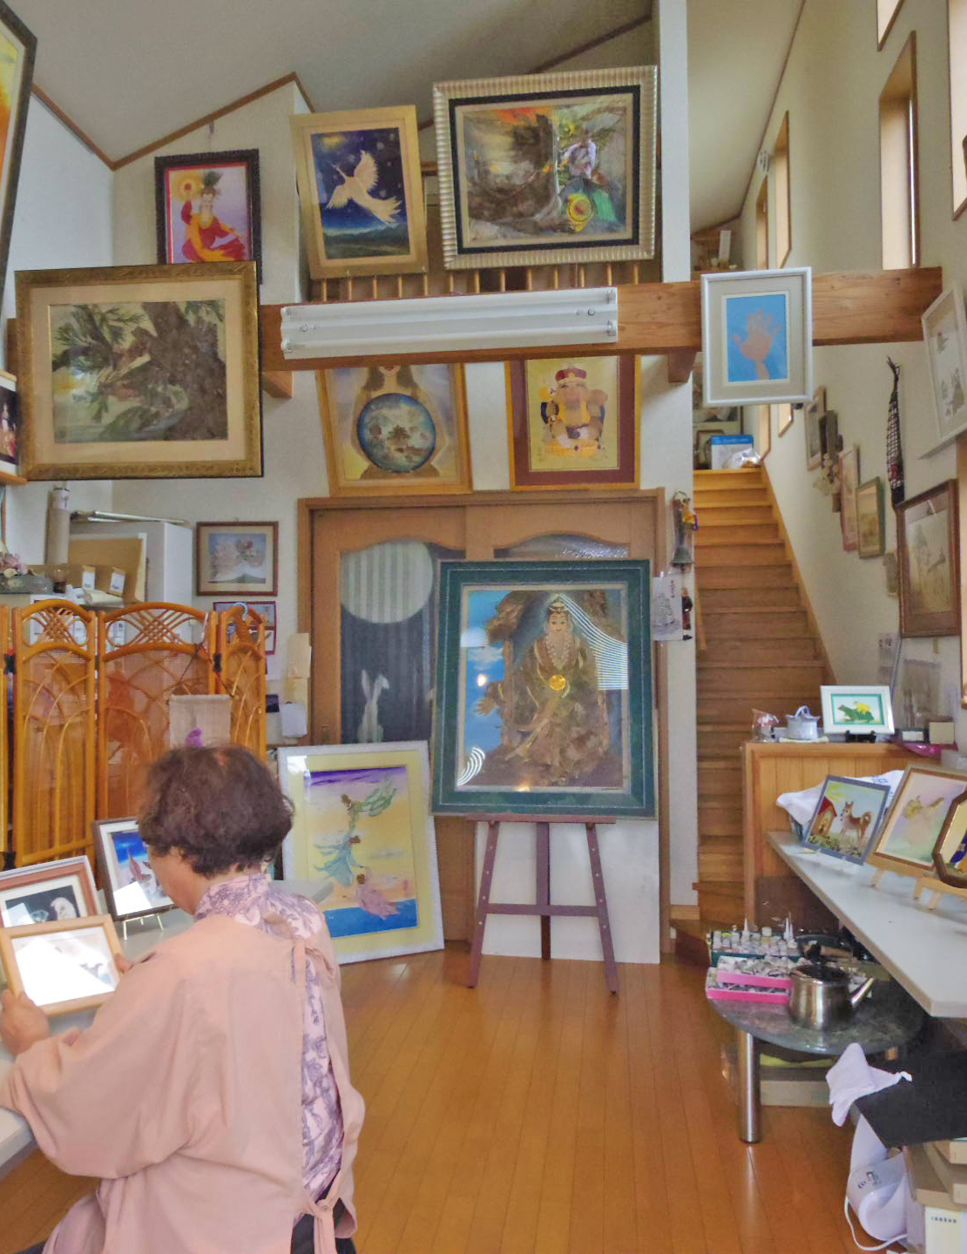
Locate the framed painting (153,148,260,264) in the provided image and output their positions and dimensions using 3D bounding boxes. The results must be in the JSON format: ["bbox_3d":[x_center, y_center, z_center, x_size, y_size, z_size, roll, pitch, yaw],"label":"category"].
[{"bbox_3d":[-1.288,-1.907,4.767,0.508,0.623,0.035,-1,2,7],"label":"framed painting"}]

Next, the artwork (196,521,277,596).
[{"bbox_3d":[-1.140,-0.316,4.708,0.389,0.351,0.025,-1,-2,7],"label":"artwork"}]

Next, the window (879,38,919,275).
[{"bbox_3d":[1.725,-1.805,4.058,0.140,0.910,0.510,-1,-2,7],"label":"window"}]

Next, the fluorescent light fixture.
[{"bbox_3d":[-0.138,-1.107,3.722,1.240,0.190,0.090,-1,-2,7],"label":"fluorescent light fixture"}]

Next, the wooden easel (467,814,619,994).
[{"bbox_3d":[0.247,0.676,4.175,0.600,1.500,0.460,-1,-2,7],"label":"wooden easel"}]

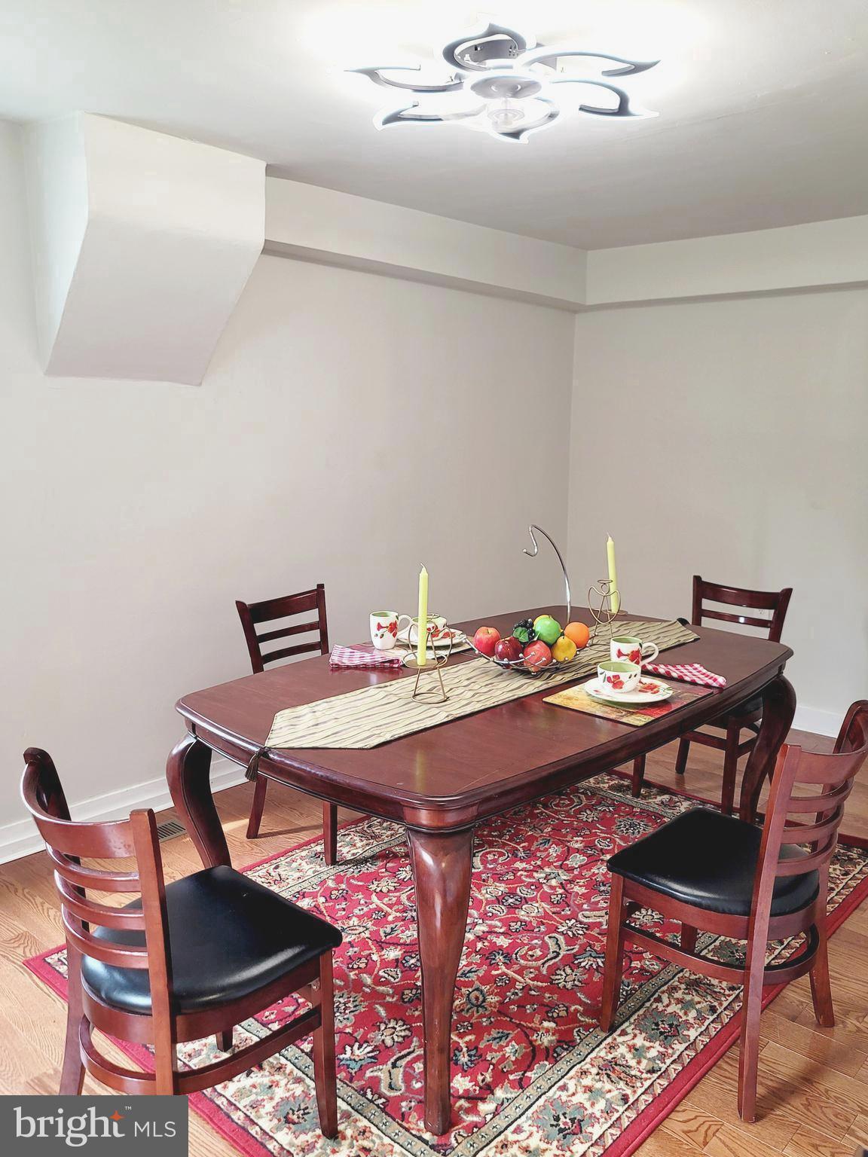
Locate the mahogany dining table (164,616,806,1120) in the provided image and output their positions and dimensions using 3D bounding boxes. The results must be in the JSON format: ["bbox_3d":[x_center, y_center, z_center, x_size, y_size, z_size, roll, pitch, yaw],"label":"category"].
[{"bbox_3d":[0.253,0.647,2.558,1.094,0.765,1.845,10,14,44],"label":"mahogany dining table"}]

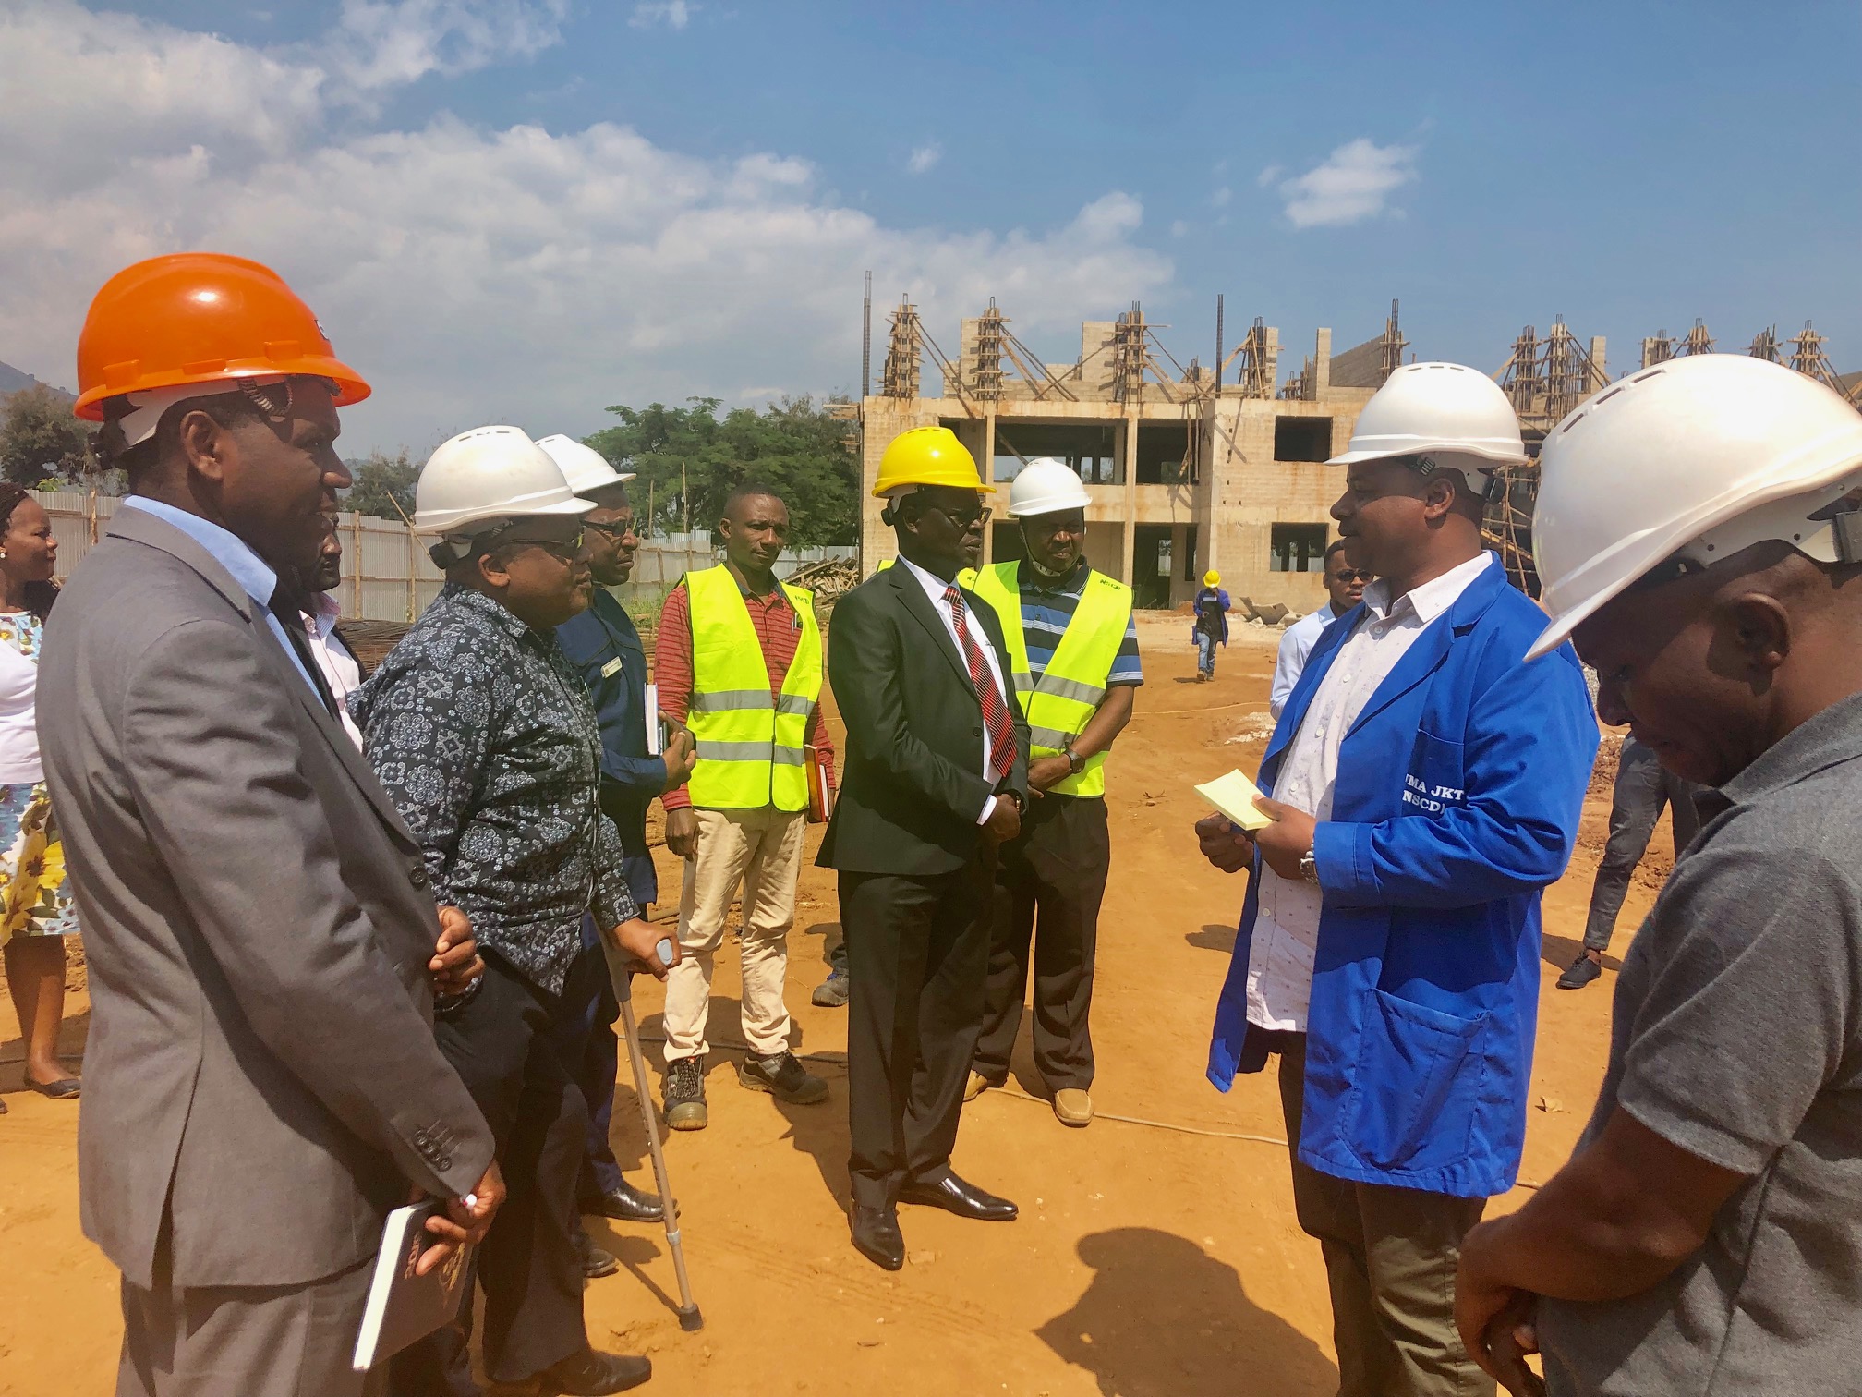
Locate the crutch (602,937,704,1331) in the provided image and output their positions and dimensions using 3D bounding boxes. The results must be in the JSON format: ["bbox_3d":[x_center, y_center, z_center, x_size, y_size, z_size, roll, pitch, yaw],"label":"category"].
[{"bbox_3d":[-0.535,0.767,2.879,0.200,0.900,0.090,-6,6,31],"label":"crutch"}]

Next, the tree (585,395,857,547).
[{"bbox_3d":[-6.891,-6.483,50.314,9.500,7.200,9.000,1,5,0],"label":"tree"}]

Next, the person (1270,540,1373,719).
[{"bbox_3d":[1.406,0.272,5.272,0.500,1.650,0.340,1,5,0],"label":"person"}]

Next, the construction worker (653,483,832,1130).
[{"bbox_3d":[-0.517,0.263,4.134,0.520,1.680,0.370,-2,6,-29],"label":"construction worker"}]

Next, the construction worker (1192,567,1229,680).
[{"bbox_3d":[4.263,-1.120,22.728,0.540,1.651,0.420,2,5,10],"label":"construction worker"}]

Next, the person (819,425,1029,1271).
[{"bbox_3d":[-0.004,0.302,3.288,0.380,1.765,0.500,6,7,43],"label":"person"}]

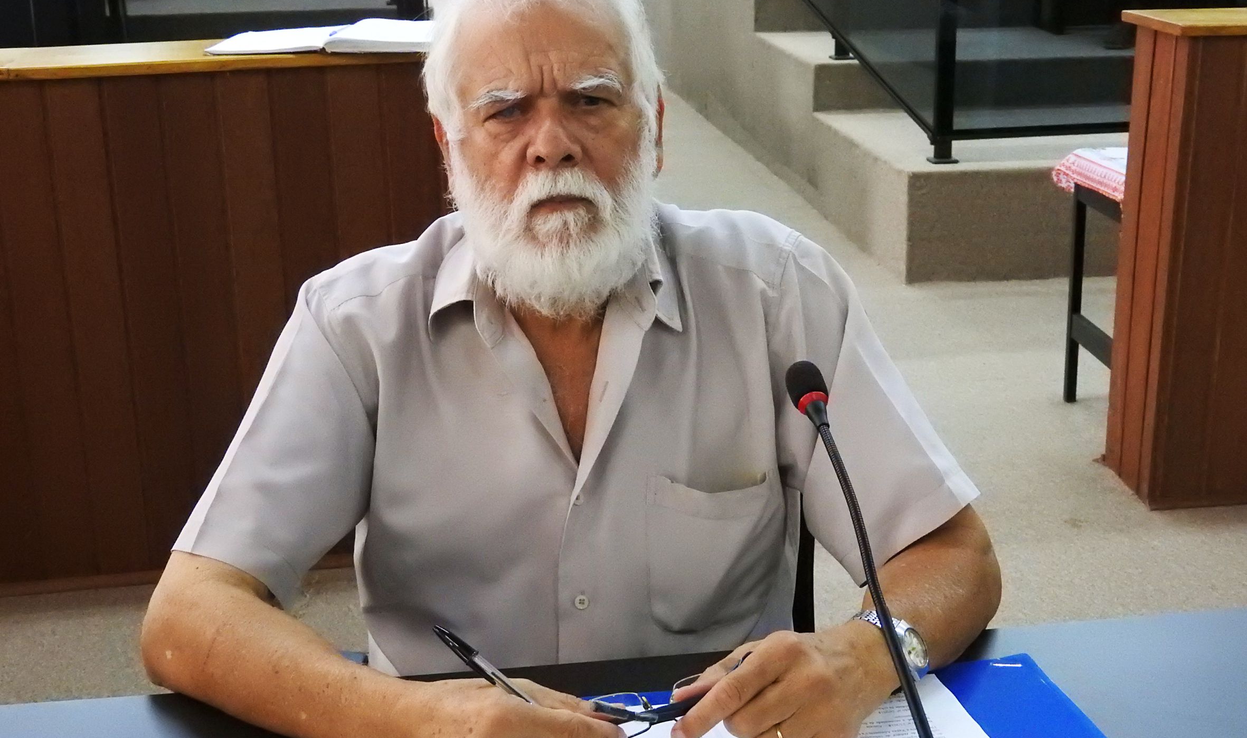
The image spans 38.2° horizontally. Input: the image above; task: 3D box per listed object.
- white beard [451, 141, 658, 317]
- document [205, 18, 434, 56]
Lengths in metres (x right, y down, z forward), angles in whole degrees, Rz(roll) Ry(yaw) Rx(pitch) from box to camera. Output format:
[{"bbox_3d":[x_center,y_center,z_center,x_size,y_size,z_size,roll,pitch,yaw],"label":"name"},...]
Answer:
[{"bbox_3d":[-0.054,-0.102,1.387,0.160,0.138,0.115,-4,11,-4],"label":"white beard"},{"bbox_3d":[-0.518,-0.608,3.268,0.410,0.030,0.280,-1,18,0],"label":"document"}]

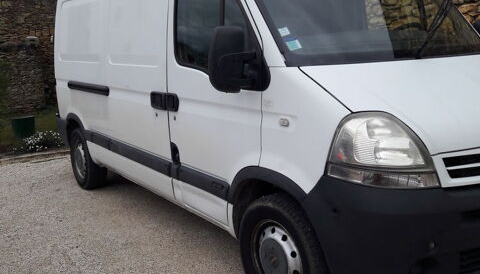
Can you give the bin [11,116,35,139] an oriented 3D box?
[{"bbox_3d":[-3.865,-0.169,9.200,0.410,0.400,0.400,-7,11,-23],"label":"bin"}]

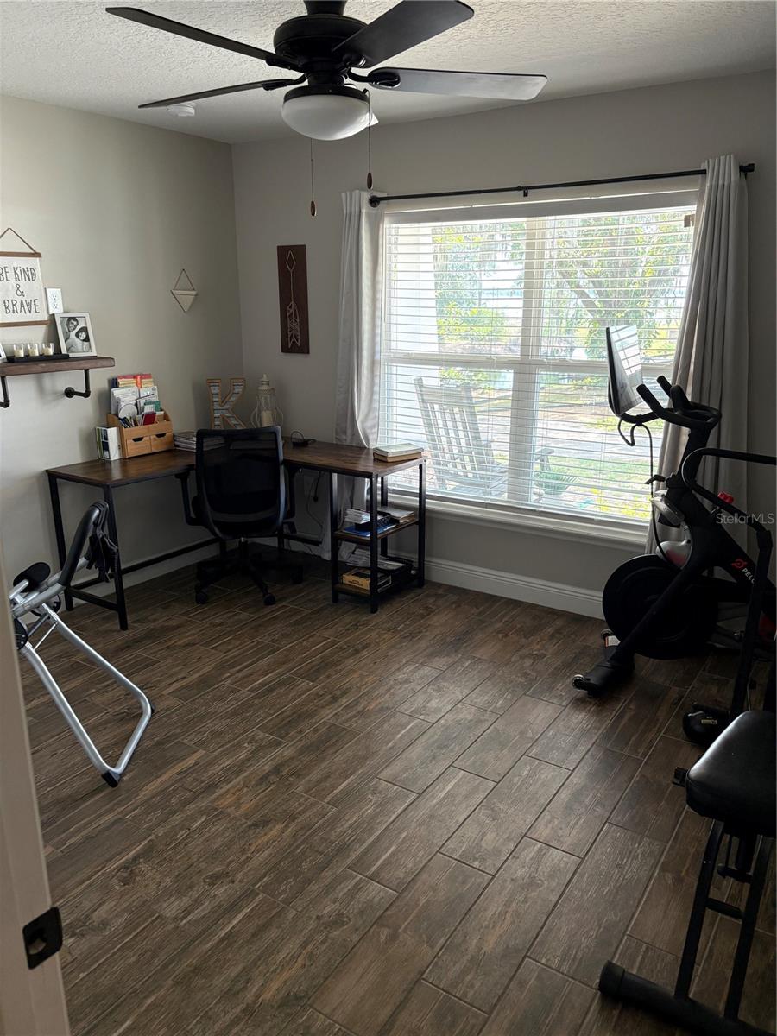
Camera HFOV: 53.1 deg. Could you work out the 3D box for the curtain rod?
[{"bbox_3d":[0.684,-1.500,3.537,1.840,0.050,0.090,10,19,32],"label":"curtain rod"}]

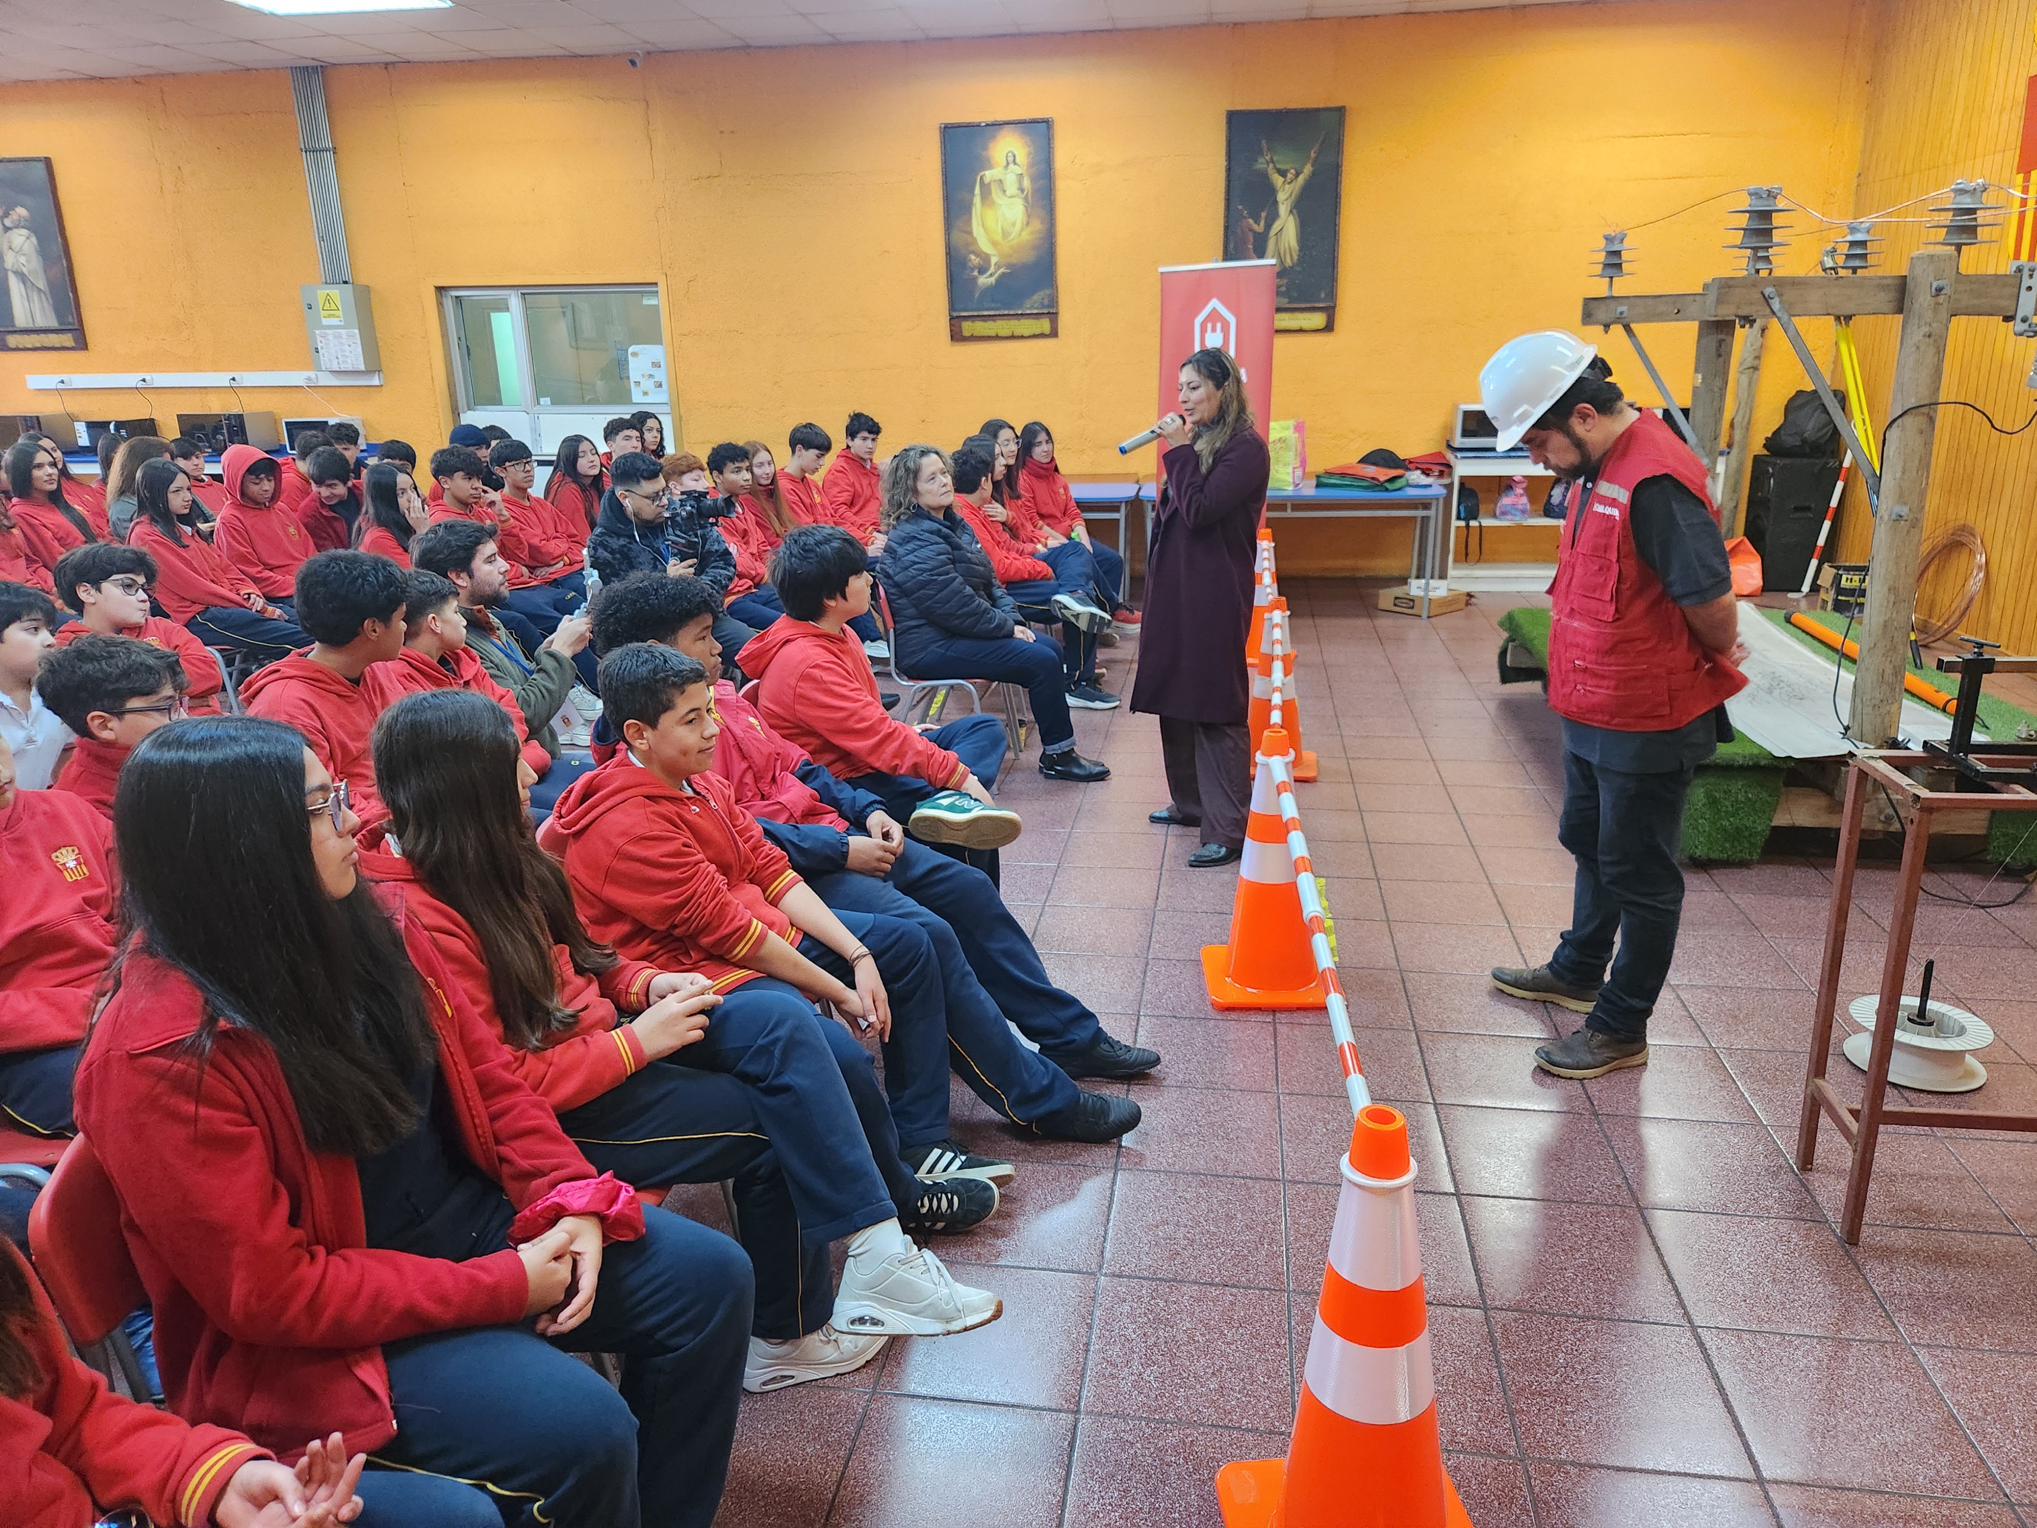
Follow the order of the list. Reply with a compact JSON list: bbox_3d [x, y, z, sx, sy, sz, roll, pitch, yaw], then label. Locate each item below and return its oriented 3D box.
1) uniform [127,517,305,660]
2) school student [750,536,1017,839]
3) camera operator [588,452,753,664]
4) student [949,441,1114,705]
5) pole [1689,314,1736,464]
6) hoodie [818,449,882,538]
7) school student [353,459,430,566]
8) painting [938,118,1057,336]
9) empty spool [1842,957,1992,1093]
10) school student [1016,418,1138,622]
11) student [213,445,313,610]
[{"bbox_3d":[-3.346,-0.599,5.727,0.820,0.980,0.480,3,17,14],"label":"uniform"},{"bbox_3d":[-0.352,-0.026,3.624,0.860,1.200,0.580,2,17,9],"label":"school student"},{"bbox_3d":[-1.236,-0.531,5.184,0.900,1.300,0.560,4,18,17],"label":"camera operator"},{"bbox_3d":[0.041,-0.912,6.464,0.860,1.240,0.520,2,17,9],"label":"student"},{"bbox_3d":[3.059,-1.346,6.104,0.150,1.560,0.150,2,17,9],"label":"pole"},{"bbox_3d":[-0.818,-1.373,7.292,0.460,0.660,0.480,5,18,20],"label":"hoodie"},{"bbox_3d":[-2.465,-0.665,5.783,0.800,1.214,0.460,4,17,15],"label":"school student"},{"bbox_3d":[-0.122,-3.775,9.616,0.783,1.454,0.050,2,17,9],"label":"painting"},{"bbox_3d":[2.092,0.570,3.128,0.284,0.260,0.284,2,17,9],"label":"empty spool"},{"bbox_3d":[0.346,-1.343,7.823,0.820,1.210,0.500,7,19,26],"label":"school student"},{"bbox_3d":[-3.498,-1.086,6.341,0.420,0.789,0.500,6,18,22],"label":"student"}]

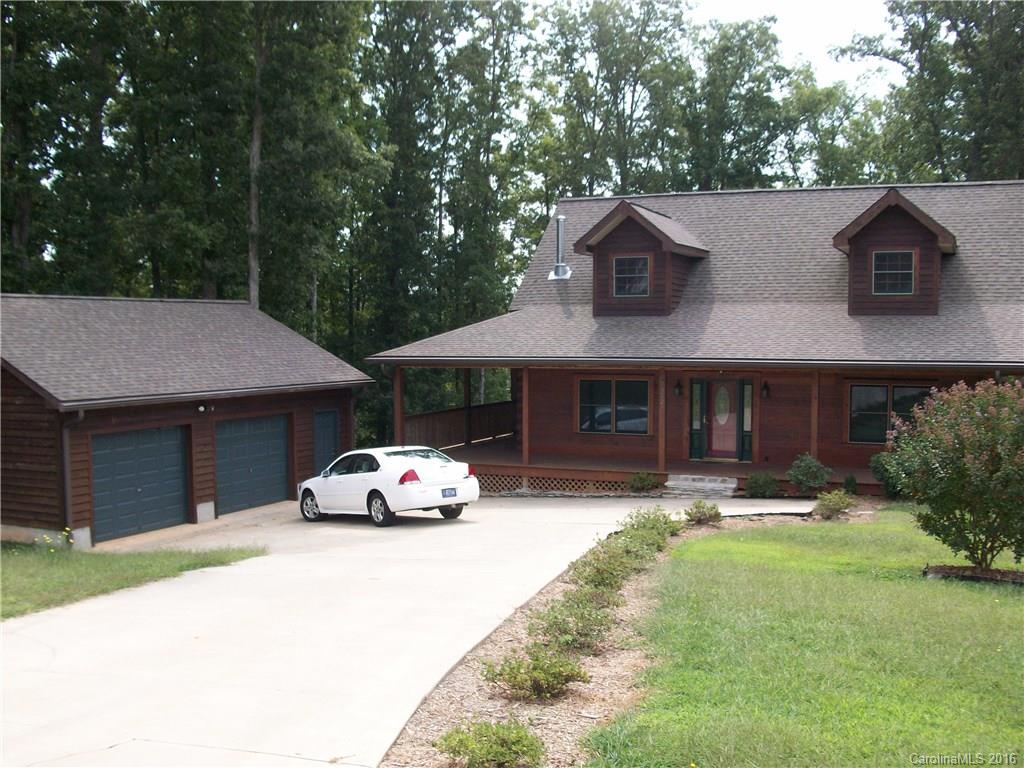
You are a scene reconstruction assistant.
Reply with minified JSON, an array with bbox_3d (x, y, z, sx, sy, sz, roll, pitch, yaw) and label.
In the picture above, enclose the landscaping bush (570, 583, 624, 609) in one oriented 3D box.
[{"bbox_3d":[0.818,2.039,9.627,0.520,0.330,0.500,0,3,5],"label":"landscaping bush"}]

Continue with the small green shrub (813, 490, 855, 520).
[{"bbox_3d":[5.787,2.180,18.047,0.710,0.510,0.650,1,3,18],"label":"small green shrub"}]

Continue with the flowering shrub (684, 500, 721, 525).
[{"bbox_3d":[3.400,2.294,17.954,0.640,0.420,0.600,1,3,11],"label":"flowering shrub"}]

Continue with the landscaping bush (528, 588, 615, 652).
[{"bbox_3d":[0.463,1.873,7.965,0.640,0.440,0.600,0,3,3],"label":"landscaping bush"}]

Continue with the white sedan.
[{"bbox_3d":[-2.730,2.096,21.071,1.870,1.490,5.090,-3,-2,-38],"label":"white sedan"}]

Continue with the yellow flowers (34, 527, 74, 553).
[{"bbox_3d":[-8.750,2.986,19.194,0.780,0.450,0.550,-1,3,-25],"label":"yellow flowers"}]

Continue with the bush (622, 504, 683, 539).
[{"bbox_3d":[2.199,2.152,15.742,0.920,0.500,0.800,0,3,8],"label":"bush"}]

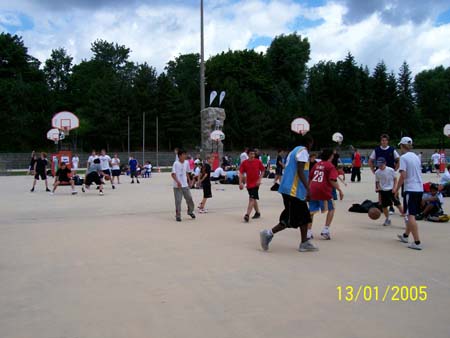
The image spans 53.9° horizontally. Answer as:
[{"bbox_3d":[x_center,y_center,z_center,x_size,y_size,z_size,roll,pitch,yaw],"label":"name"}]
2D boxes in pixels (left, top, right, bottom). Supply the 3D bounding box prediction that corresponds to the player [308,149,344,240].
[{"bbox_3d":[1.724,0.435,7.550,0.580,1.540,0.550,0,2,24],"label":"player"}]

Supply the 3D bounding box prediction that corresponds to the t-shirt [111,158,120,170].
[{"bbox_3d":[-6.083,-0.251,24.700,0.480,0.670,0.300,-1,1,-9],"label":"t-shirt"}]

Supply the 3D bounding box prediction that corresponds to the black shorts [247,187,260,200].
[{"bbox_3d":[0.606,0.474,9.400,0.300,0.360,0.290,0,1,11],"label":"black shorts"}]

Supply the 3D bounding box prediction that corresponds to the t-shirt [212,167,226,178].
[{"bbox_3d":[-0.296,0.182,23.000,0.650,0.580,0.500,0,2,-6],"label":"t-shirt"}]

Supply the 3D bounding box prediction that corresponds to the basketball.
[{"bbox_3d":[2.881,0.867,8.500,0.240,0.240,0.240,-1,1,0],"label":"basketball"}]

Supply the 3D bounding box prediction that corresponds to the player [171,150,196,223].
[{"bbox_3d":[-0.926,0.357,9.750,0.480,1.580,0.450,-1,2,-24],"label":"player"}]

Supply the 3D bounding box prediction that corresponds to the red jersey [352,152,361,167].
[{"bbox_3d":[6.971,-0.490,23.300,0.450,0.720,0.320,-1,2,-30],"label":"red jersey"}]

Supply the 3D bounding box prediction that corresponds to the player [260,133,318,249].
[{"bbox_3d":[0.919,0.352,6.350,0.820,1.660,0.550,-1,1,-19],"label":"player"}]

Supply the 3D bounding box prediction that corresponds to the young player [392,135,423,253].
[{"bbox_3d":[2.690,0.353,6.500,0.480,1.620,0.580,-1,2,-36],"label":"young player"}]

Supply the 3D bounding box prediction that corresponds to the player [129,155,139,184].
[{"bbox_3d":[-5.148,-0.011,25.100,0.550,1.680,0.360,-1,1,-11],"label":"player"}]

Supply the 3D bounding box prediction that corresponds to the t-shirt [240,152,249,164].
[{"bbox_3d":[0.877,-0.406,19.300,0.340,0.640,0.440,-1,2,-25],"label":"t-shirt"}]

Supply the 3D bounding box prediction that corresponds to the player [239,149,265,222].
[{"bbox_3d":[0.586,0.352,9.600,0.520,1.600,0.550,0,2,7],"label":"player"}]

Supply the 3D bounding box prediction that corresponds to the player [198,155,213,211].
[{"bbox_3d":[-0.486,0.357,10.900,0.500,1.440,0.420,-1,1,-6],"label":"player"}]

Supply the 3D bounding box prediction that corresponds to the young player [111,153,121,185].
[{"bbox_3d":[-5.620,-0.015,22.800,0.480,1.600,0.360,0,2,3],"label":"young player"}]

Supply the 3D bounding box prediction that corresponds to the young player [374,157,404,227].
[{"bbox_3d":[3.377,0.440,9.050,0.540,1.420,0.600,0,2,18],"label":"young player"}]

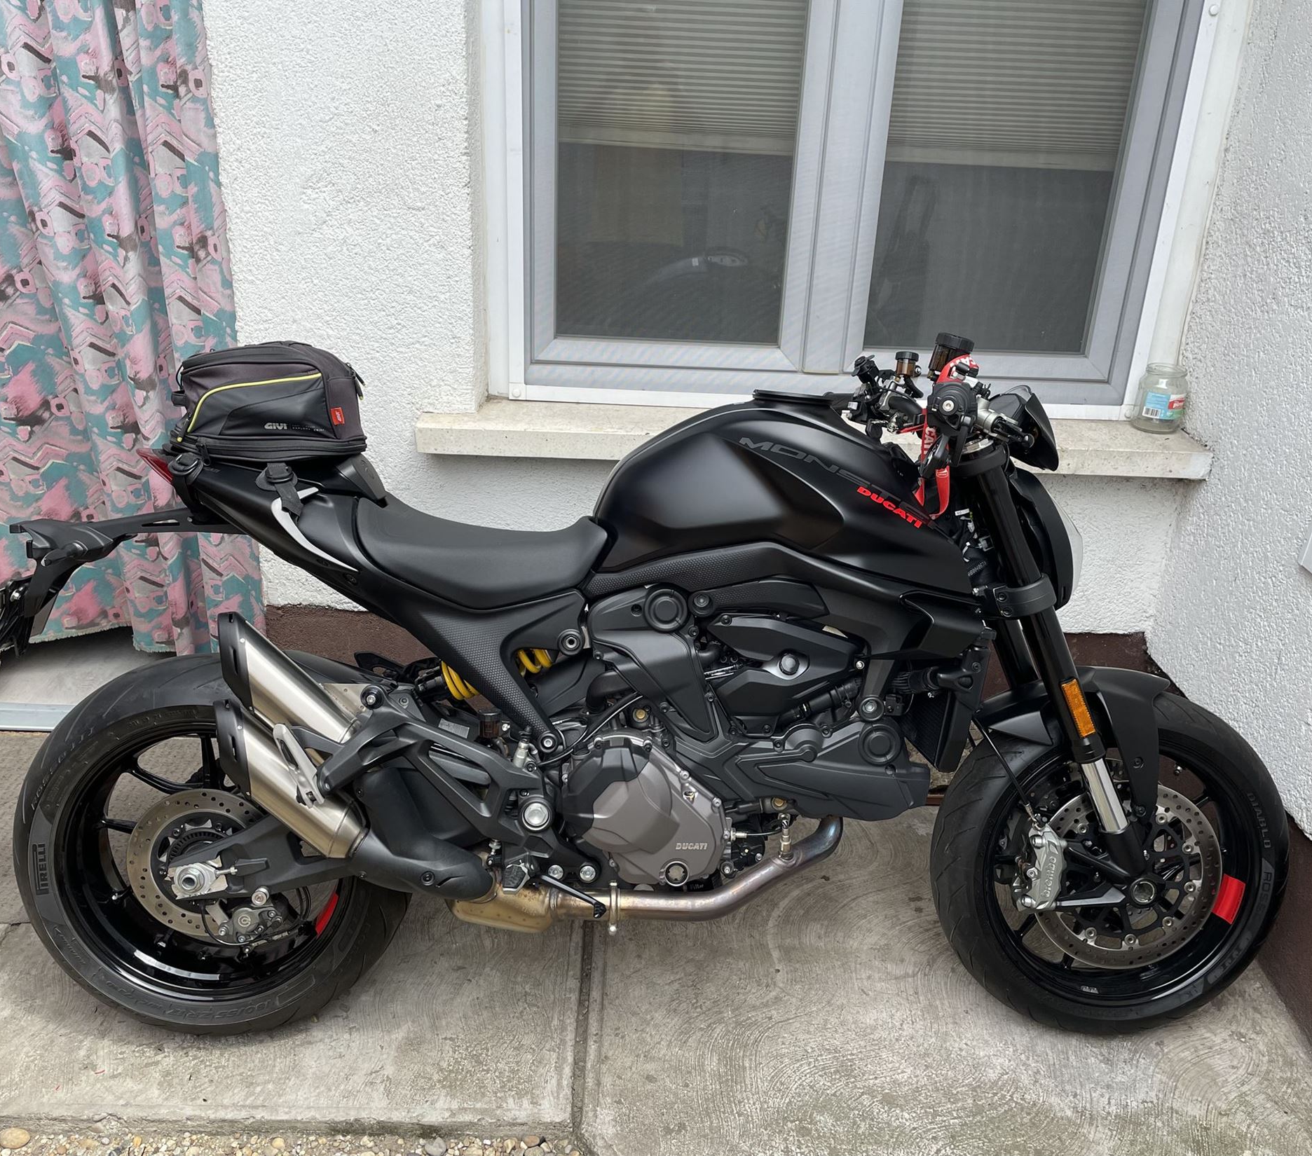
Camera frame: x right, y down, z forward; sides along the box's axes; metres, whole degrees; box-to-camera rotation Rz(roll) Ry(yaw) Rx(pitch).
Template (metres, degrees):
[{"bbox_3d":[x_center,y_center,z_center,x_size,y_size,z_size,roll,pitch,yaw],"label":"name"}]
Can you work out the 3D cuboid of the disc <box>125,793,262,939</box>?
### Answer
[{"bbox_3d":[-0.692,0.443,1.796,0.245,0.245,0.018,0,10,-5],"label":"disc"}]

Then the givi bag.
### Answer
[{"bbox_3d":[-0.575,-0.273,1.764,0.265,0.180,0.215,1,10,-4],"label":"givi bag"}]

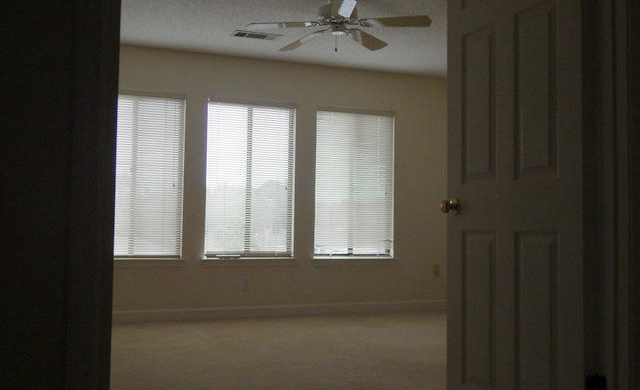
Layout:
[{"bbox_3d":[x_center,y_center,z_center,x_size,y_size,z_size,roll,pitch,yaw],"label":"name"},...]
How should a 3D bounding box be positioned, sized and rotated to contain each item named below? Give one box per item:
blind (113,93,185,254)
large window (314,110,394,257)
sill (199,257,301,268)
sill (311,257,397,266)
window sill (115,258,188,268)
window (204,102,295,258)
[{"bbox_3d":[-1.667,-0.158,6.324,0.863,1.458,0.045,2,-3,-21],"label":"blind"},{"bbox_3d":[0.348,-0.100,7.096,0.863,1.475,0.045,2,-3,-21],"label":"large window"},{"bbox_3d":[-0.654,0.642,6.638,0.955,0.076,0.100,2,-3,-21],"label":"sill"},{"bbox_3d":[0.355,0.672,7.025,0.939,0.073,0.100,2,-3,-21],"label":"sill"},{"bbox_3d":[-1.657,0.611,6.254,0.939,0.076,0.100,2,-3,-21],"label":"window sill"},{"bbox_3d":[-0.665,-0.122,6.723,0.861,1.458,0.100,2,-3,-21],"label":"window"}]

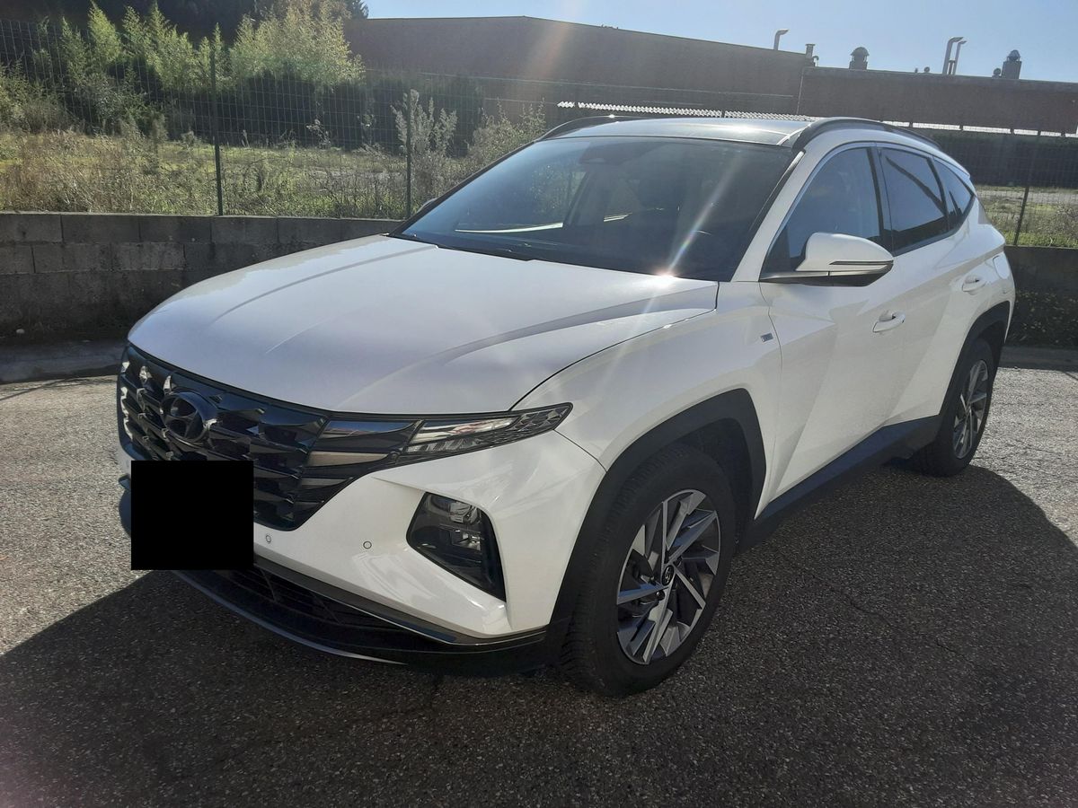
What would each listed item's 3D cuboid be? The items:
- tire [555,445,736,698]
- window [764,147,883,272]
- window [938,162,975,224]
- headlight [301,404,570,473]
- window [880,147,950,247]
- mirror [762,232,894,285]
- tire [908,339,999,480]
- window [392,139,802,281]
[{"bbox_3d":[0.282,0.449,2.380,0.240,0.705,0.705,16,20,40],"label":"tire"},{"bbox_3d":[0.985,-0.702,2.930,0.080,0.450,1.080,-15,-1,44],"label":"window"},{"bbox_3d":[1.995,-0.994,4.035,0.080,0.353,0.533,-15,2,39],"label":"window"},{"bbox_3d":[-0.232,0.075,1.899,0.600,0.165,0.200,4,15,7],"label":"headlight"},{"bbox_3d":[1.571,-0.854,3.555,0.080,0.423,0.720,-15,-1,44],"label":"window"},{"bbox_3d":[0.872,-0.424,2.508,0.280,0.165,0.250,16,20,40],"label":"mirror"},{"bbox_3d":[2.095,0.006,4.304,0.240,0.705,0.705,16,20,40],"label":"tire"},{"bbox_3d":[0.162,-0.757,3.102,1.540,0.100,0.900,16,51,40],"label":"window"}]

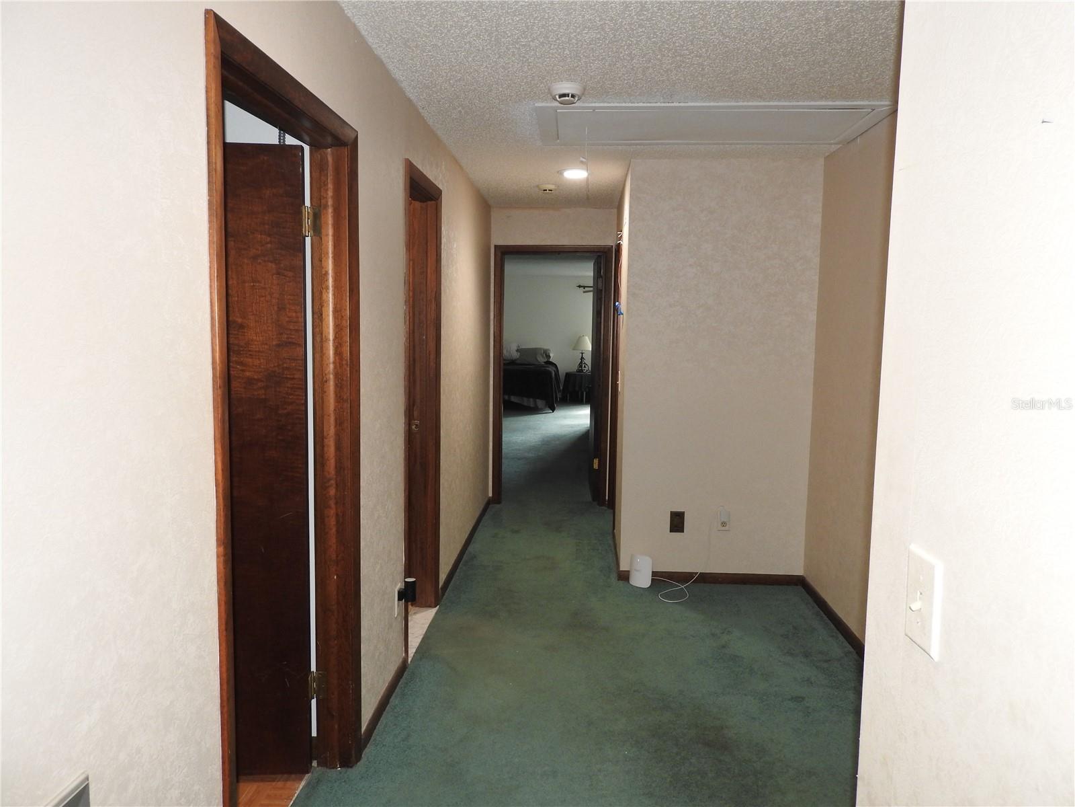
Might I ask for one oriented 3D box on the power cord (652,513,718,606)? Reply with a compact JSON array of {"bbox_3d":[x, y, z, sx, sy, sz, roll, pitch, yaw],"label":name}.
[{"bbox_3d":[0.833,0.850,4.149,0.345,0.414,0.325,1,6,3],"label":"power cord"}]

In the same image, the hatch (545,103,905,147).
[{"bbox_3d":[0.769,-1.278,3.463,1.516,0.029,0.695,1,6,3],"label":"hatch"}]

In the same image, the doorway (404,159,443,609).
[{"bbox_3d":[-0.587,0.035,3.475,0.138,2.130,0.701,1,6,3],"label":"doorway"}]

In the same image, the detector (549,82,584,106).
[{"bbox_3d":[0.118,-1.223,2.961,0.144,0.051,0.144,1,6,3],"label":"detector"}]

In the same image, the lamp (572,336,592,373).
[{"bbox_3d":[0.874,-0.932,14.150,0.410,0.732,0.410,1,6,3],"label":"lamp"}]

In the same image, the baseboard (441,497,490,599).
[{"bbox_3d":[-0.454,0.920,5.039,0.015,0.067,2.250,1,6,3],"label":"baseboard"}]

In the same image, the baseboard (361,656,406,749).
[{"bbox_3d":[-0.583,1.134,2.870,0.015,0.067,0.715,1,6,3],"label":"baseboard"}]

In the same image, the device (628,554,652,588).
[{"bbox_3d":[0.590,0.954,4.268,0.118,0.170,0.064,4,7,30],"label":"device"}]

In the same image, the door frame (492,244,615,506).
[{"bbox_3d":[0.119,-0.204,6.077,0.941,2.112,0.128,1,6,3],"label":"door frame"}]

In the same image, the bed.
[{"bbox_3d":[-0.482,-0.349,13.684,1.700,0.770,2.050,1,6,3],"label":"bed"}]

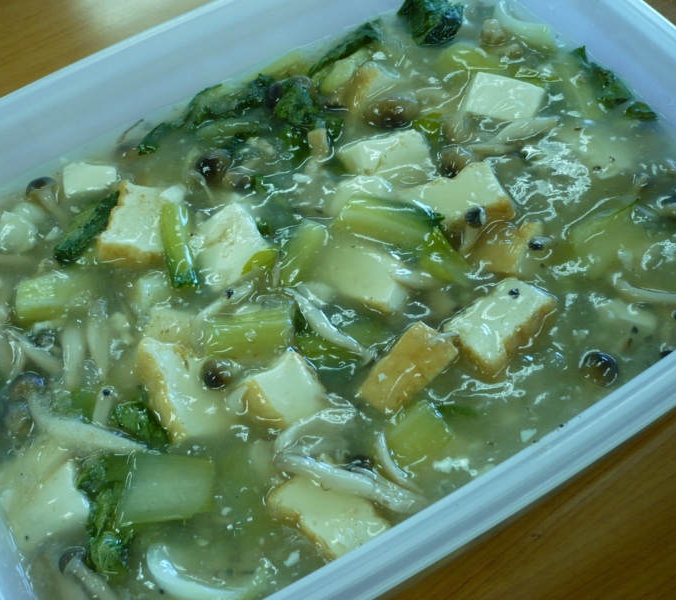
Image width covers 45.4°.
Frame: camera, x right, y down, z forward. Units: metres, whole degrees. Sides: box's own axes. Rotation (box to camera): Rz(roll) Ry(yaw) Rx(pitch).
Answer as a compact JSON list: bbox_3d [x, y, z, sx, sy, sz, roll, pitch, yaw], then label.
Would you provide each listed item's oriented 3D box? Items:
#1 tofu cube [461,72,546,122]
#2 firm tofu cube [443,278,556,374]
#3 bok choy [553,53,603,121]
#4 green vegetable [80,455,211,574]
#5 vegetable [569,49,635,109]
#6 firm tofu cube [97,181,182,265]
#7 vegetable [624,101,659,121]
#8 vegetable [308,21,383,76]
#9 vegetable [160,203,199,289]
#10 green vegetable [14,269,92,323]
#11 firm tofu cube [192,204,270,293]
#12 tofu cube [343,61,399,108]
[{"bbox_3d":[0.088,-0.102,0.430,0.034,0.022,0.028,17,63,13],"label":"tofu cube"},{"bbox_3d":[0.079,0.013,0.394,0.045,0.021,0.026,-37,63,-14],"label":"firm tofu cube"},{"bbox_3d":[0.137,-0.122,0.464,0.017,0.012,0.036,-15,60,-3],"label":"bok choy"},{"bbox_3d":[-0.070,0.080,0.301,0.047,0.014,0.040,-5,57,5],"label":"green vegetable"},{"bbox_3d":[0.140,-0.115,0.431,0.014,0.012,0.036,-27,62,-11],"label":"vegetable"},{"bbox_3d":[-0.108,-0.042,0.443,0.035,0.021,0.036,8,62,10],"label":"firm tofu cube"},{"bbox_3d":[0.167,-0.104,0.444,0.017,0.006,0.009,18,64,15],"label":"vegetable"},{"bbox_3d":[0.004,-0.151,0.487,0.050,0.010,0.015,-36,63,-14],"label":"vegetable"},{"bbox_3d":[-0.084,-0.029,0.424,0.011,0.011,0.045,-15,60,-3],"label":"vegetable"},{"bbox_3d":[-0.134,0.001,0.387,0.031,0.015,0.020,-14,61,-4],"label":"green vegetable"},{"bbox_3d":[-0.050,-0.021,0.394,0.027,0.024,0.033,-37,65,-16],"label":"firm tofu cube"},{"bbox_3d":[0.020,-0.128,0.484,0.024,0.019,0.028,23,65,17],"label":"tofu cube"}]

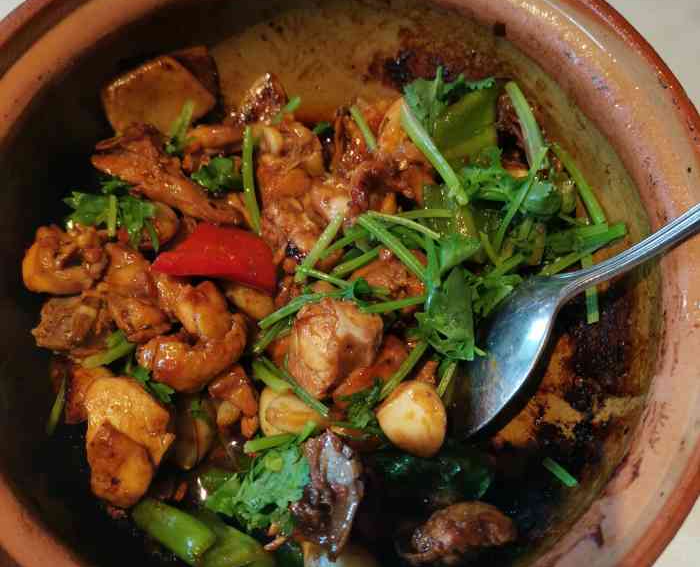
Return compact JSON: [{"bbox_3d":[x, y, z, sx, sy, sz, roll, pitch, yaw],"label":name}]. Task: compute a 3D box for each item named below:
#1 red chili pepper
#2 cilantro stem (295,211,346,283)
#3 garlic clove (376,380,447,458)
[{"bbox_3d":[-0.055,-0.010,0.282,0.047,0.016,0.022,9,73,2],"label":"red chili pepper"},{"bbox_3d":[-0.012,-0.014,0.281,0.004,0.004,0.032,29,75,8],"label":"cilantro stem"},{"bbox_3d":[0.023,0.046,0.240,0.024,0.021,0.023,34,75,10],"label":"garlic clove"}]

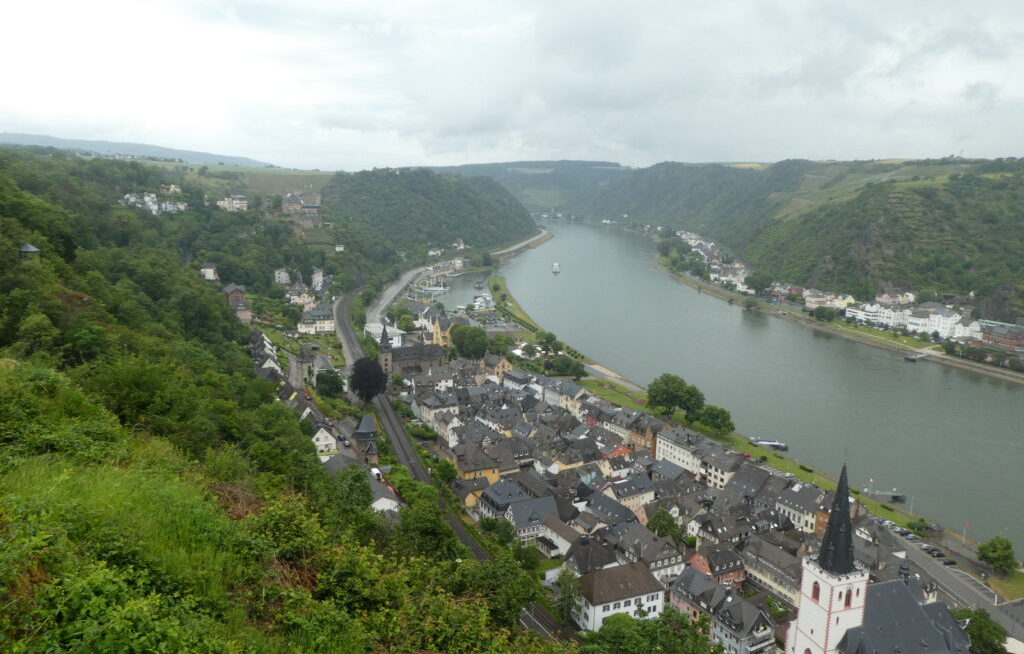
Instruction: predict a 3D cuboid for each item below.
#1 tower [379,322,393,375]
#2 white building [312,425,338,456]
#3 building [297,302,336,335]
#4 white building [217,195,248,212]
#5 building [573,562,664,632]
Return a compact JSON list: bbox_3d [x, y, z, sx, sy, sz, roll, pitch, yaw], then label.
[{"bbox_3d":[-68.470,13.680,383.680,6.800,32.000,6.800,-4,13,-21],"label":"tower"},{"bbox_3d":[-69.410,40.070,260.270,8.600,9.700,10.000,-4,12,-18],"label":"white building"},{"bbox_3d":[-127.480,-4.670,456.830,25.000,14.500,19.000,-5,13,-23],"label":"building"},{"bbox_3d":[-300.930,-132.680,766.270,31.000,15.500,14.000,-4,12,-18],"label":"white building"},{"bbox_3d":[27.140,67.280,181.830,20.000,13.400,11.500,-4,13,-21],"label":"building"}]

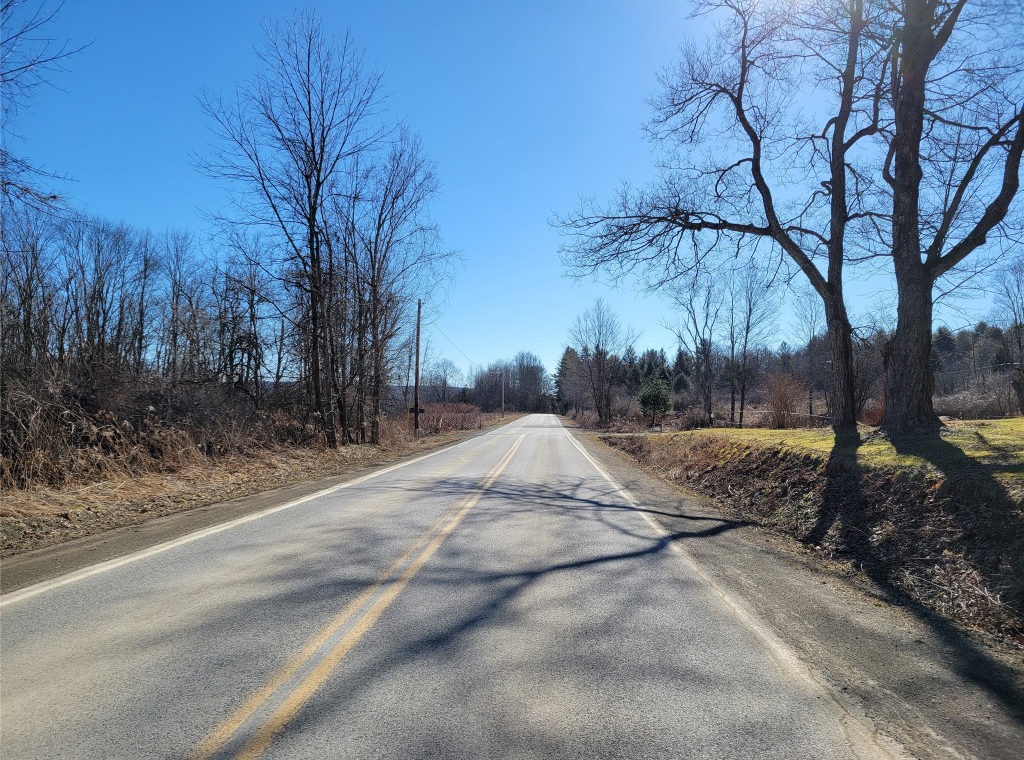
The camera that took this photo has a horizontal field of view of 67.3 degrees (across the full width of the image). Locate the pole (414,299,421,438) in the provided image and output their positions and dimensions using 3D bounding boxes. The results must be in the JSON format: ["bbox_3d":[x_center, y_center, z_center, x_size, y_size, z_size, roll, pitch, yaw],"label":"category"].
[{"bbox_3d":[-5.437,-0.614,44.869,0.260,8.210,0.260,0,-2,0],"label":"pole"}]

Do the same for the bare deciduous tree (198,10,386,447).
[{"bbox_3d":[-10.595,-7.367,36.855,9.060,21.140,8.200,0,-2,0],"label":"bare deciduous tree"}]

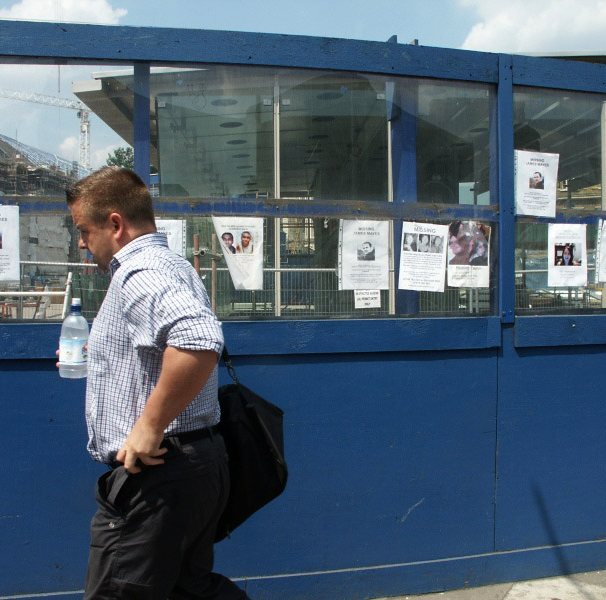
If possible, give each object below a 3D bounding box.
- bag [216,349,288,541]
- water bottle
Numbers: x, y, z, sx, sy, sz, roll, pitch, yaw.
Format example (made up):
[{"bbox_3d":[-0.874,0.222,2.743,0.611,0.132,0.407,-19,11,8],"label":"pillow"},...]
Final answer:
[{"bbox_3d":[-0.165,0.425,1.730,0.180,0.360,0.360,0,1,-2],"label":"bag"},{"bbox_3d":[-0.578,0.096,1.640,0.076,0.207,0.076,1,1,-19],"label":"water bottle"}]

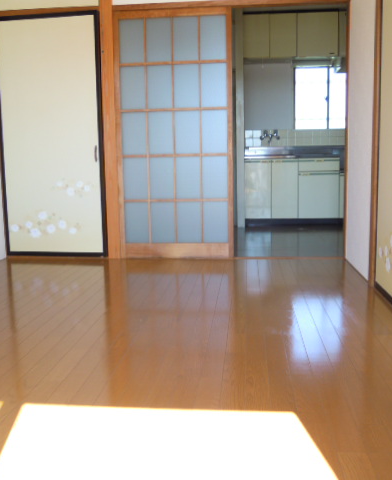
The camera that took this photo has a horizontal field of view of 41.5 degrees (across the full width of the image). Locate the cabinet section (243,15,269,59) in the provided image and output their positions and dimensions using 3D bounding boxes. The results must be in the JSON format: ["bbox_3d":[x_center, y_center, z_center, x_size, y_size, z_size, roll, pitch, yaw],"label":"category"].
[{"bbox_3d":[0.685,-2.270,5.930,0.303,0.471,0.370,0,8,6],"label":"cabinet section"}]

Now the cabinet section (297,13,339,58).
[{"bbox_3d":[1.356,-2.272,5.856,0.445,0.471,0.370,0,8,6],"label":"cabinet section"}]

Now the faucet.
[{"bbox_3d":[0.916,-1.272,6.370,0.242,0.199,0.200,0,7,6],"label":"faucet"}]

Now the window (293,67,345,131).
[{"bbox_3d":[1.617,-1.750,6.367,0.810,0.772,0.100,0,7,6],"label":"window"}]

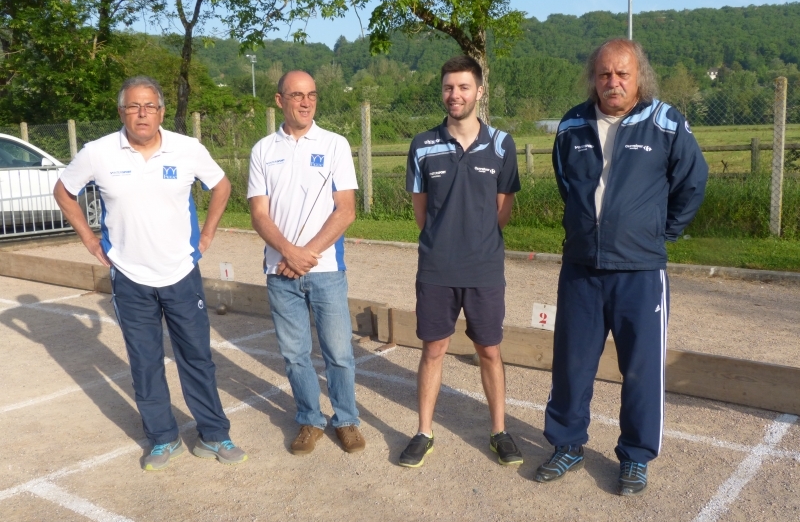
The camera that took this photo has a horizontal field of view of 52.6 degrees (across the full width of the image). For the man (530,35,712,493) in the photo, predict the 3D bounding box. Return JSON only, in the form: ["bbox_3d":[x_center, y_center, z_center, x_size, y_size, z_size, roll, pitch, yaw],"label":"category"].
[{"bbox_3d":[0.903,0.012,3.343,0.640,1.802,0.440,4,10,31],"label":"man"}]

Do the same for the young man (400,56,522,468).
[{"bbox_3d":[0.271,0.005,3.579,0.520,1.778,0.340,-1,9,6],"label":"young man"}]

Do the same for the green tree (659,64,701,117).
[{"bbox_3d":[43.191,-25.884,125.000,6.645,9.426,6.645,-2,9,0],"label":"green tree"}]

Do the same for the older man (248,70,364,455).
[{"bbox_3d":[-0.437,0.006,3.782,0.530,1.752,0.360,-2,9,-1],"label":"older man"}]

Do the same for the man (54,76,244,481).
[{"bbox_3d":[-1.118,0.053,3.664,0.820,1.734,0.400,-3,9,-12],"label":"man"}]

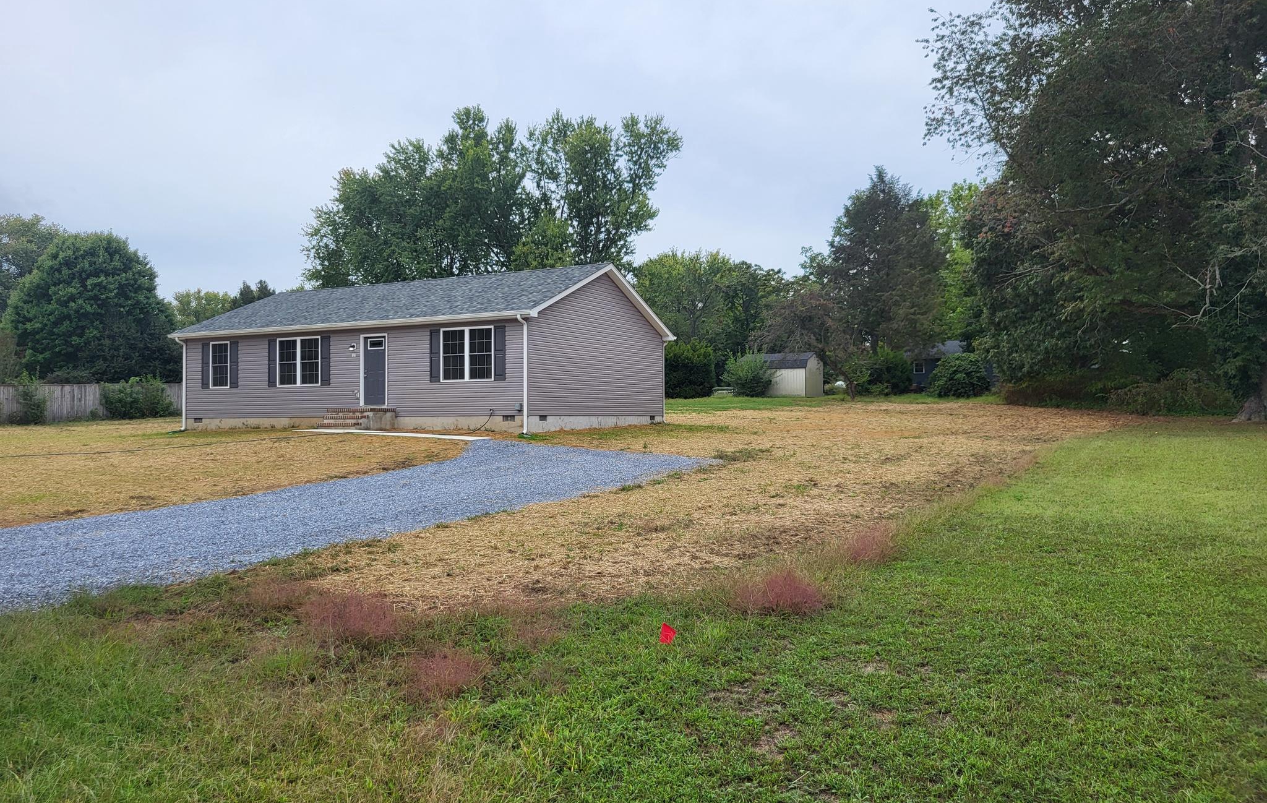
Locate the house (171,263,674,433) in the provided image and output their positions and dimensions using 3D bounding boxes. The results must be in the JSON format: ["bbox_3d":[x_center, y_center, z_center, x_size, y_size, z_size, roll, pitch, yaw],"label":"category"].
[{"bbox_3d":[-7.003,-1.597,32.749,14.329,5.188,9.428,-1,-1,27],"label":"house"}]

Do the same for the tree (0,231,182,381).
[{"bbox_3d":[-31.379,-4.405,55.000,9.300,10.812,9.000,0,-1,-30],"label":"tree"}]

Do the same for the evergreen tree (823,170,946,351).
[{"bbox_3d":[17.334,-8.478,66.000,8.400,15.652,8.200,-1,-1,15],"label":"evergreen tree"}]

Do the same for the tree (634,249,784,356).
[{"bbox_3d":[6.199,-6.823,80.000,12.000,12.066,11.000,0,-1,4],"label":"tree"}]

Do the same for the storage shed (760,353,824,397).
[{"bbox_3d":[9.126,-1.536,58.922,4.300,2.650,3.050,-1,-1,30],"label":"storage shed"}]

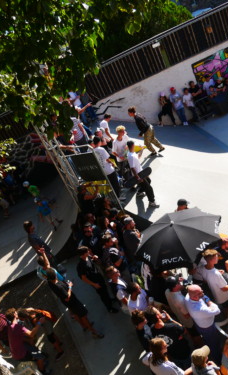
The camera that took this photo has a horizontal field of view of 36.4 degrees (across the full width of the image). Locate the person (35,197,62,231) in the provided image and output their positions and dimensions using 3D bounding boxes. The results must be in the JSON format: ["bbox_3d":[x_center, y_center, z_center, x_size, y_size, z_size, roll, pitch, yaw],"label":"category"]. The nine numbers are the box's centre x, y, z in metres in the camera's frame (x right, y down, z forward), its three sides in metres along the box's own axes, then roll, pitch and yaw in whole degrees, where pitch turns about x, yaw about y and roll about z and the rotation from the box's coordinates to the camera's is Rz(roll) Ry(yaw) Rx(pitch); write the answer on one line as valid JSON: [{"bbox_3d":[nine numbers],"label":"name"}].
[{"bbox_3d":[-2.142,0.837,11.166,0.550,1.250,0.500,-15,26,23],"label":"person"}]

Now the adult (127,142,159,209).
[{"bbox_3d":[0.657,-0.360,8.721,0.650,1.720,0.550,-26,23,0],"label":"adult"}]

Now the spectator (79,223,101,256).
[{"bbox_3d":[-0.222,1.478,7.846,0.380,1.720,0.520,-8,29,36],"label":"spectator"}]

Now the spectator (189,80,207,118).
[{"bbox_3d":[3.646,-3.714,14.826,0.550,1.740,0.420,-39,26,-27],"label":"spectator"}]

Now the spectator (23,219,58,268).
[{"bbox_3d":[-1.518,1.443,7.982,0.420,1.720,0.500,-22,23,9],"label":"spectator"}]

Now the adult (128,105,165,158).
[{"bbox_3d":[0.974,-1.723,10.603,0.850,1.640,0.520,-30,23,-9],"label":"adult"}]

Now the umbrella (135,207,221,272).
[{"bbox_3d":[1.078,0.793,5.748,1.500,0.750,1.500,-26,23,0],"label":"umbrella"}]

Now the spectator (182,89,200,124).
[{"bbox_3d":[3.453,-3.585,15.315,0.500,1.640,0.380,-32,24,-14],"label":"spectator"}]

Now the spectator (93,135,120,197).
[{"bbox_3d":[-0.113,-0.450,8.672,0.450,1.780,0.520,-36,25,-23],"label":"spectator"}]

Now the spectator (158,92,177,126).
[{"bbox_3d":[2.368,-3.519,15.640,0.650,1.580,0.420,-26,23,0],"label":"spectator"}]

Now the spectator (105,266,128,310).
[{"bbox_3d":[0.307,1.936,5.637,0.400,1.740,0.520,-26,23,0],"label":"spectator"}]

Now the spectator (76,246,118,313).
[{"bbox_3d":[-0.309,1.938,7.147,0.500,1.750,0.500,-24,24,5],"label":"spectator"}]

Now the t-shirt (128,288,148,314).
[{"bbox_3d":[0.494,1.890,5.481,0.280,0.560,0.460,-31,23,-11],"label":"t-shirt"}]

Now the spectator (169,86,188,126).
[{"bbox_3d":[2.631,-3.230,13.947,0.500,1.680,0.420,-30,23,-9],"label":"spectator"}]

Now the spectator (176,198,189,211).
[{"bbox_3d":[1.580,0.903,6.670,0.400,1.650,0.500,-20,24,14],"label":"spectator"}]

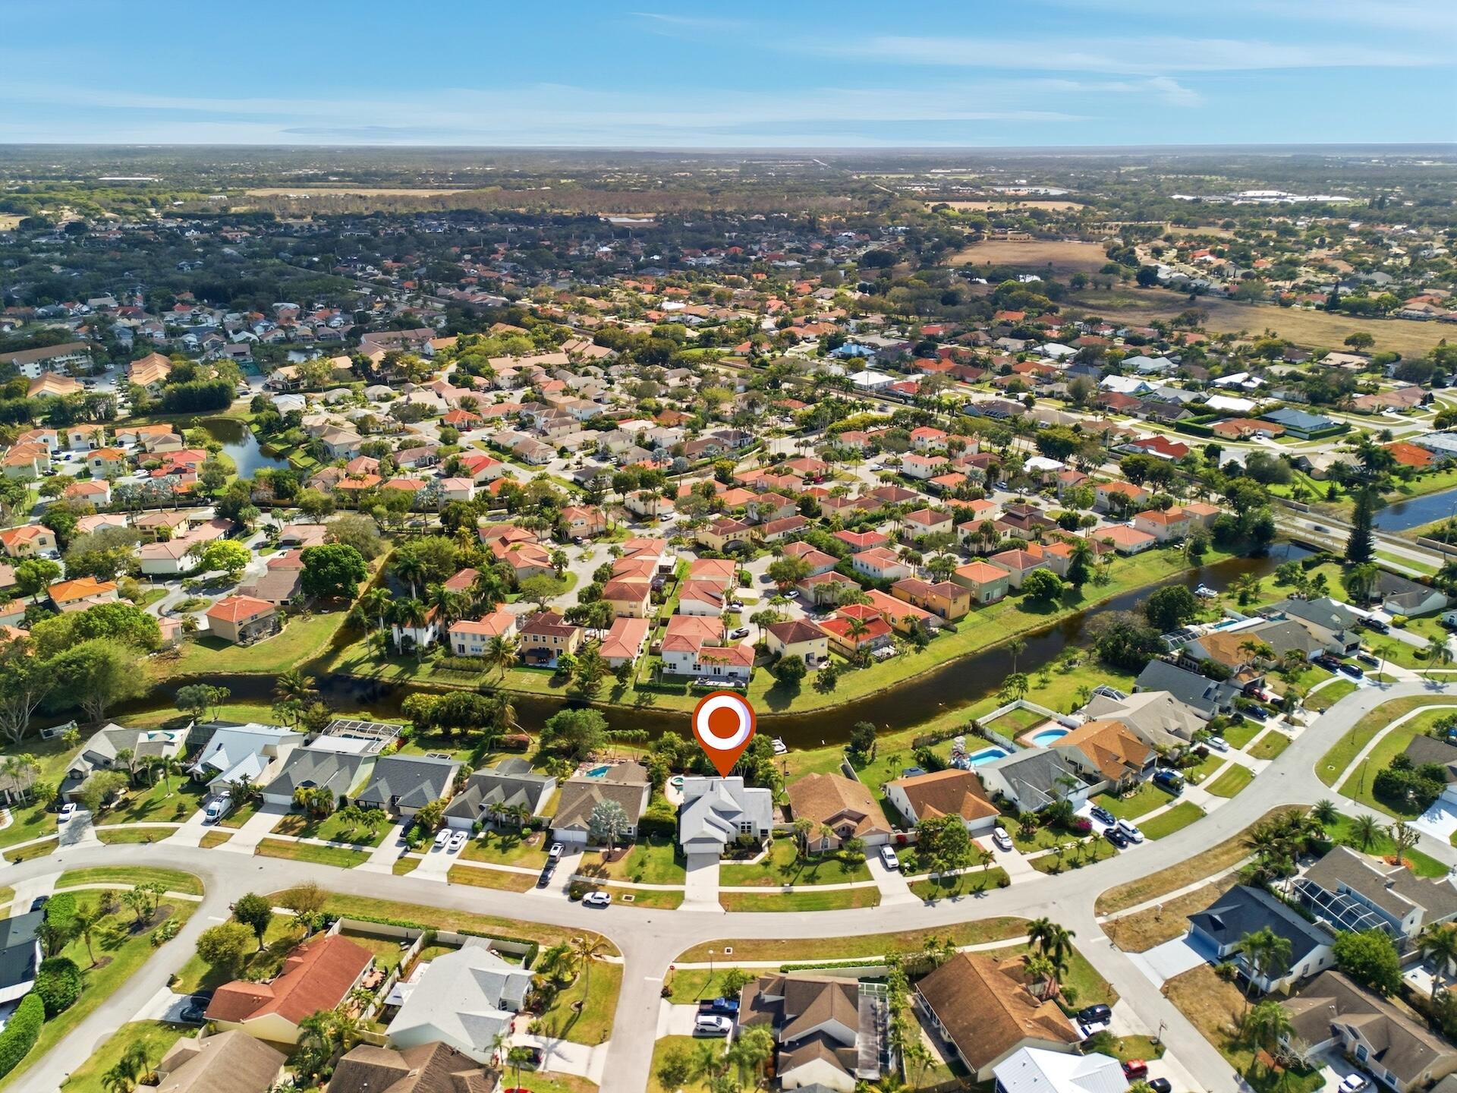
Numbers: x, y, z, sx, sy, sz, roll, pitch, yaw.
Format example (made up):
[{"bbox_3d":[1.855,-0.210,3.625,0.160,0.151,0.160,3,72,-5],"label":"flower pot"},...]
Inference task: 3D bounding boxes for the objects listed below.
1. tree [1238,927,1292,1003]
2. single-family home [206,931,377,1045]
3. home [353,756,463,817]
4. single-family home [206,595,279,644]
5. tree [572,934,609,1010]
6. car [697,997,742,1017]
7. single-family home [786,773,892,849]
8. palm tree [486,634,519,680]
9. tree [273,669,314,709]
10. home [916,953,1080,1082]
[{"bbox_3d":[75.900,59.870,144.740,7.200,11.200,6.800,0,22,0],"label":"tree"},{"bbox_3d":[-62.440,62.820,145.050,17.340,5.500,15.600,4,22,11],"label":"single-family home"},{"bbox_3d":[-58.135,42.990,185.946,14.800,5.900,14.740,3,22,8],"label":"home"},{"bbox_3d":[-122.780,17.540,255.520,10.600,7.400,11.400,13,25,29],"label":"single-family home"},{"bbox_3d":[-19.900,60.630,143.650,5.700,10.600,5.600,0,22,0],"label":"tree"},{"bbox_3d":[-1.350,65.440,143.360,5.750,1.880,2.000,0,22,0],"label":"car"},{"bbox_3d":[19.238,46.282,177.863,14.320,5.800,15.400,-4,22,-10],"label":"single-family home"},{"bbox_3d":[-50.794,25.506,225.427,7.400,9.000,7.000,0,22,0],"label":"palm tree"},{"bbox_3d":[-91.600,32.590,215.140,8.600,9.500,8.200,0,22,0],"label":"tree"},{"bbox_3d":[36.161,62.699,136.742,15.800,5.900,15.420,-7,23,-17],"label":"home"}]

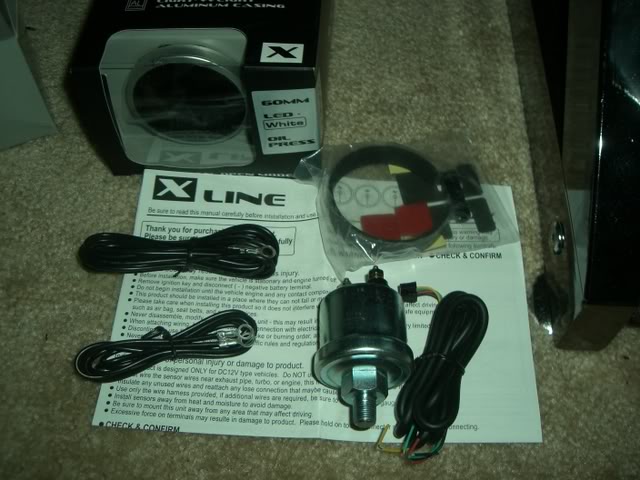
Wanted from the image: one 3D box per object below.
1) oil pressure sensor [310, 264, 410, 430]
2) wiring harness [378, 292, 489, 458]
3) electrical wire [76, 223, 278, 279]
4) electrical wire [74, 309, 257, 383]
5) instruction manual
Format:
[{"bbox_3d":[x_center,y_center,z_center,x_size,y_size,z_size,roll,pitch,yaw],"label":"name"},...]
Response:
[{"bbox_3d":[0.020,0.052,0.325,0.045,0.045,0.071,2,54,0],"label":"oil pressure sensor"},{"bbox_3d":[0.057,0.062,0.337,0.034,0.016,0.089,19,60,10],"label":"wiring harness"},{"bbox_3d":[-0.073,0.005,0.369,0.104,0.014,0.029,1,59,-1],"label":"electrical wire"},{"bbox_3d":[-0.074,0.052,0.342,0.088,0.011,0.024,-12,60,-9],"label":"electrical wire"},{"bbox_3d":[0.002,0.027,0.365,0.210,0.004,0.148,2,59,0],"label":"instruction manual"}]

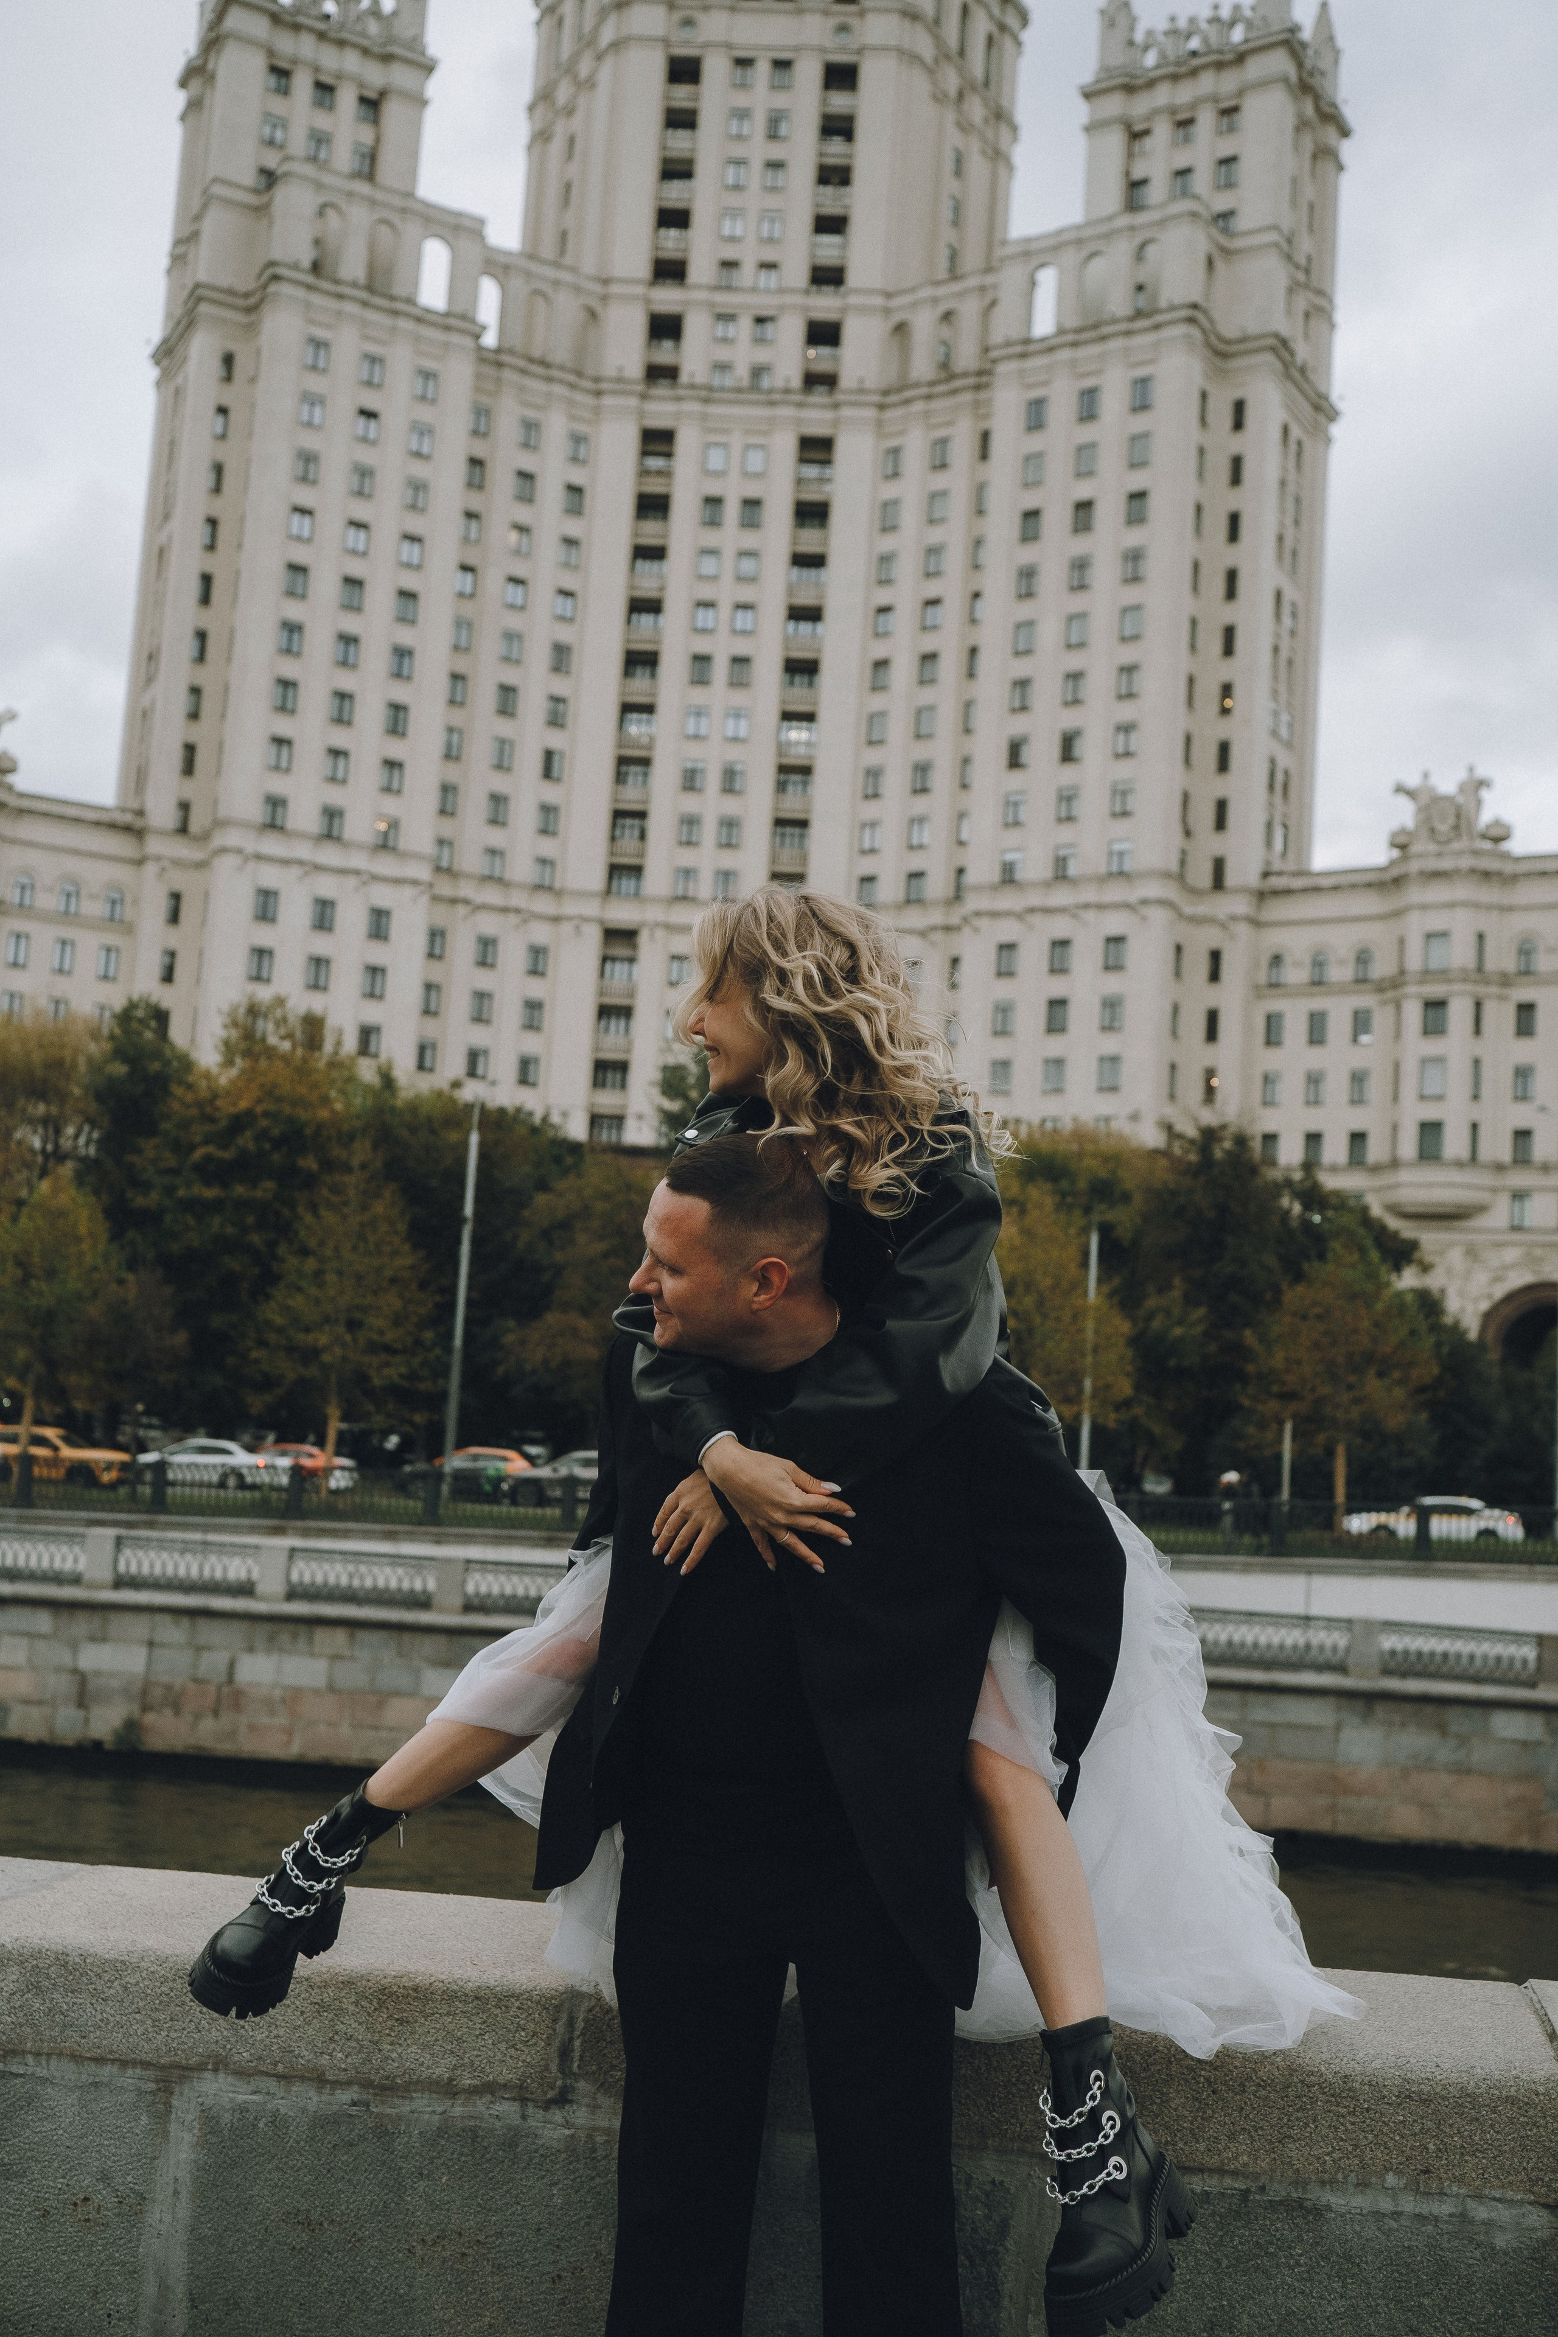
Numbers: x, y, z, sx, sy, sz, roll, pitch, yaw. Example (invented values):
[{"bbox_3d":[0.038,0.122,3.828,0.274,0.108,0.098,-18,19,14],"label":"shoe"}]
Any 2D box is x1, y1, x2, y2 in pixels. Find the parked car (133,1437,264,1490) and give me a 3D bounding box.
[{"bbox_3d":[-17.480,8.980,69.075,4.450,1.460,1.780,3,-6,10],"label":"parked car"}]

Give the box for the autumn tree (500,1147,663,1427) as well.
[{"bbox_3d":[-4.609,4.043,58.500,5.000,9.248,5.000,3,-6,9],"label":"autumn tree"}]

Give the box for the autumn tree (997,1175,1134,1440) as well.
[{"bbox_3d":[6.425,4.552,57.500,4.800,8.856,4.800,3,-6,9],"label":"autumn tree"}]

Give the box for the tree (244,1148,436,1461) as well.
[{"bbox_3d":[-11.144,3.985,58.000,4.600,8.942,4.600,3,-6,9],"label":"tree"}]

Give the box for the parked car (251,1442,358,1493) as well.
[{"bbox_3d":[-15.413,9.395,71.575,4.400,1.470,1.750,3,-6,10],"label":"parked car"}]

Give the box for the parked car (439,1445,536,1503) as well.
[{"bbox_3d":[-8.756,8.938,66.079,4.250,1.550,1.780,3,-6,10],"label":"parked car"}]

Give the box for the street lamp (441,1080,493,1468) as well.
[{"bbox_3d":[-7.990,3.236,58.633,0.400,10.609,1.500,3,-6,9],"label":"street lamp"}]

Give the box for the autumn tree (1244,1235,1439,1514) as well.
[{"bbox_3d":[14.145,5.453,57.500,4.900,7.705,4.900,3,-6,9],"label":"autumn tree"}]

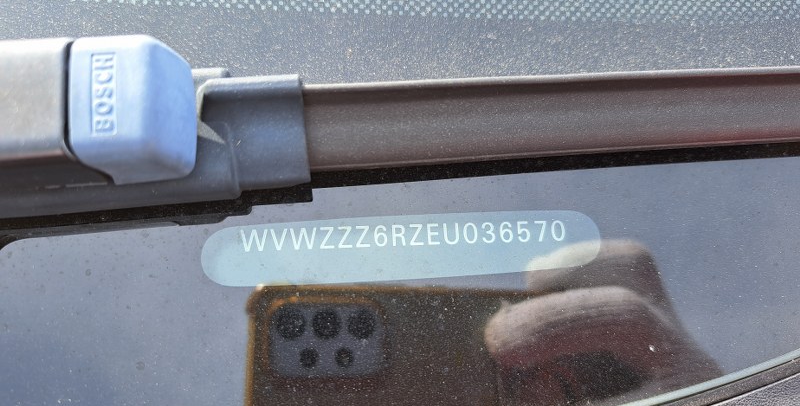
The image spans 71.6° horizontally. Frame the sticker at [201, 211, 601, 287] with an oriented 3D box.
[{"bbox_3d":[0.002,0.008,0.106,0.077,0.001,0.012,-3,78,-8],"label":"sticker"}]

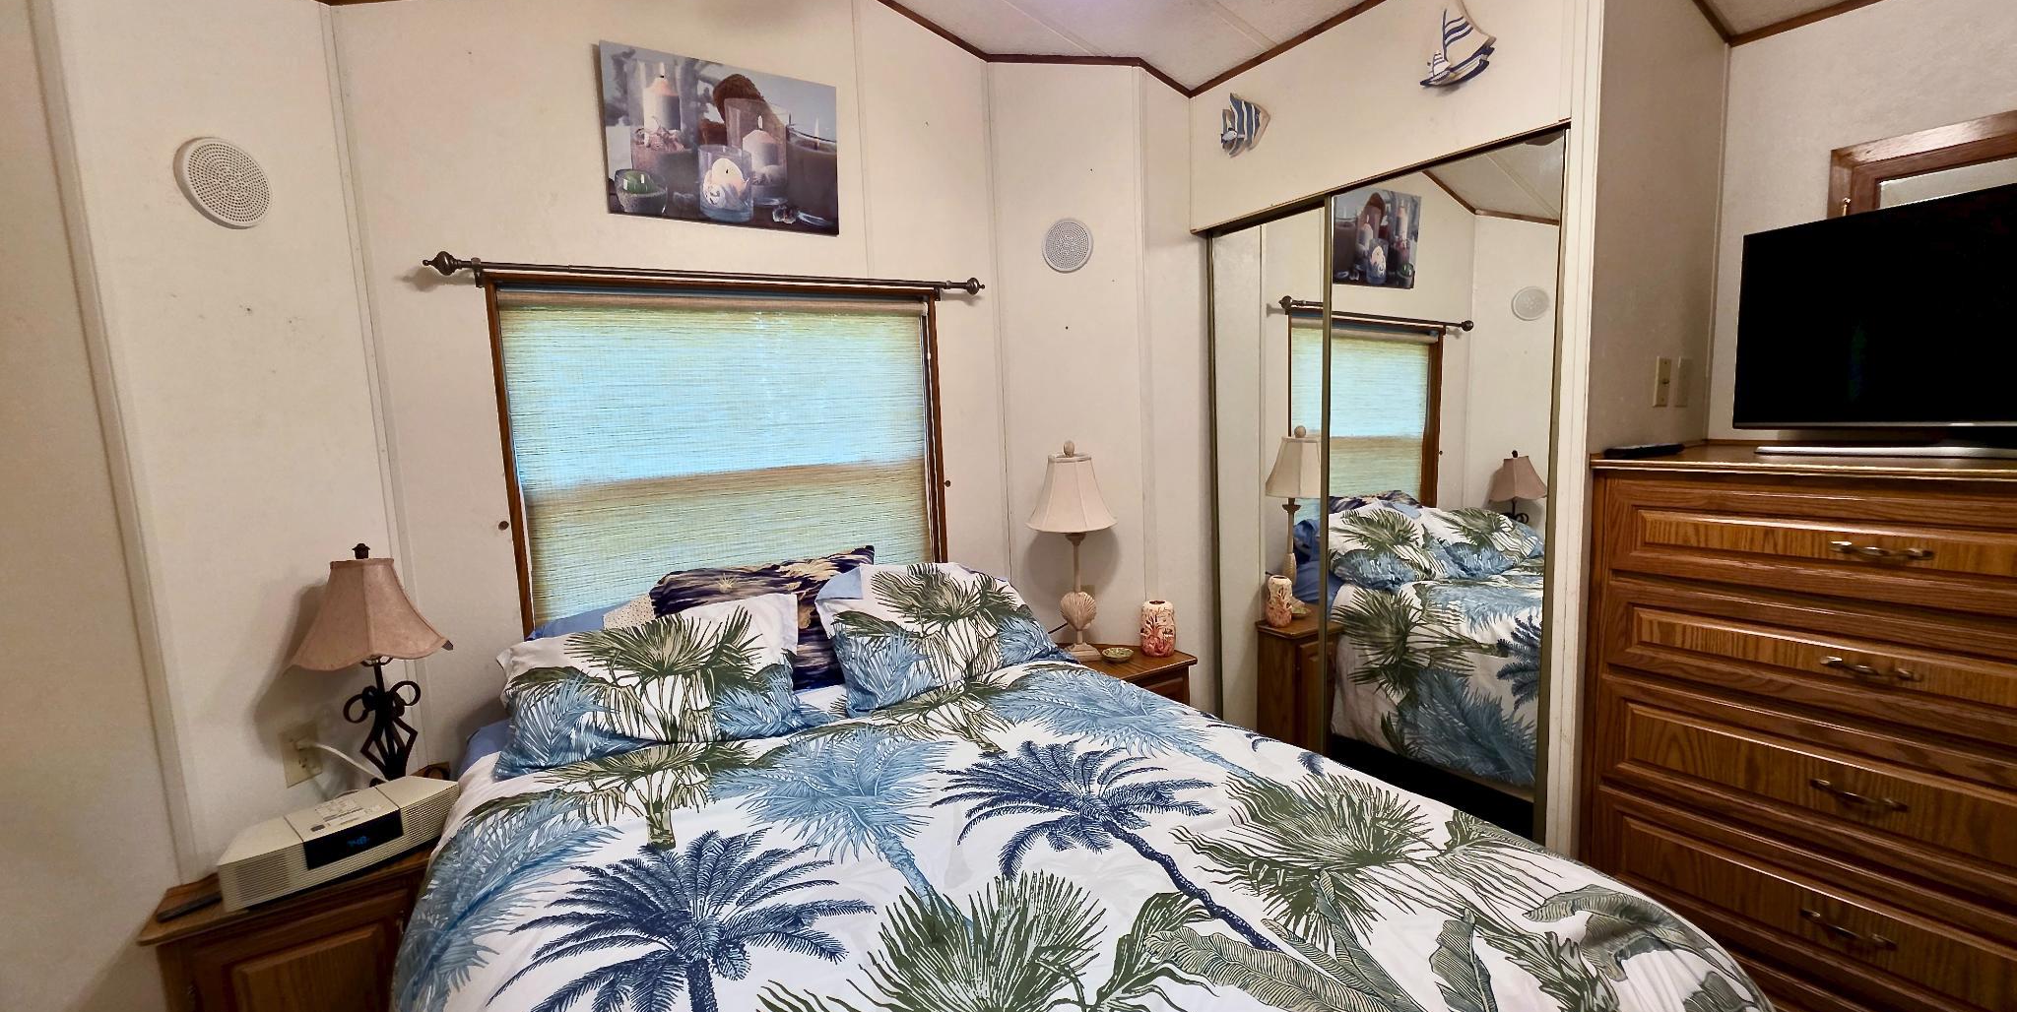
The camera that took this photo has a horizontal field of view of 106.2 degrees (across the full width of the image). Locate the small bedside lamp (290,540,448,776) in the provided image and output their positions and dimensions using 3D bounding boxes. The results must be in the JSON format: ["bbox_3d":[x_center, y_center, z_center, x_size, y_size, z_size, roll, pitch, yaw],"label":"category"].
[{"bbox_3d":[-1.391,0.383,1.677,0.205,0.600,0.205,-1,6,13],"label":"small bedside lamp"}]

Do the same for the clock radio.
[{"bbox_3d":[-1.317,0.650,1.505,0.195,0.103,0.357,2,8,38],"label":"clock radio"}]

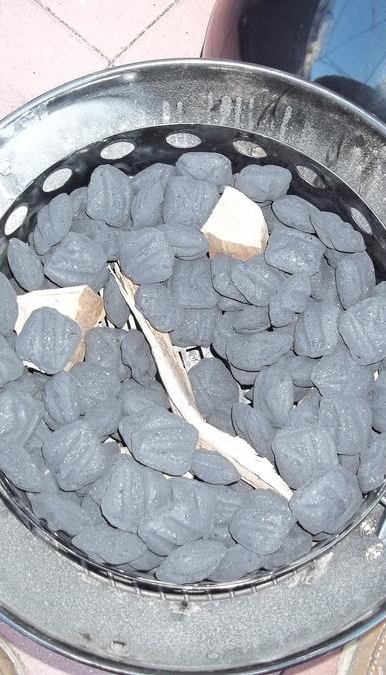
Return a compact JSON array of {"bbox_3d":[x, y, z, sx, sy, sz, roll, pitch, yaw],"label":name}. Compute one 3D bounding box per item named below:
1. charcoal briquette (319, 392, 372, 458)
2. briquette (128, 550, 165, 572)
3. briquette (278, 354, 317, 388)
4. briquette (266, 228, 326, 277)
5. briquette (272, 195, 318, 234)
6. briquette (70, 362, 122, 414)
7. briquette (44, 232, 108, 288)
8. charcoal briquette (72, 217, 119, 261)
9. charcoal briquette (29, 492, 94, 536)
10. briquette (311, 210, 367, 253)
[{"bbox_3d":[0.126,0.071,0.680,0.050,0.030,0.050,-6,87,4],"label":"charcoal briquette"},{"bbox_3d":[-0.039,0.175,0.690,0.053,0.053,0.029,-4,122,6],"label":"briquette"},{"bbox_3d":[0.094,0.021,0.735,0.052,0.028,0.053,-6,98,1],"label":"briquette"},{"bbox_3d":[0.088,-0.075,0.719,0.050,0.029,0.050,9,89,2],"label":"briquette"},{"bbox_3d":[0.092,-0.110,0.741,0.049,0.049,0.026,30,115,2],"label":"briquette"},{"bbox_3d":[-0.086,0.043,0.730,0.052,0.028,0.053,-6,87,0],"label":"briquette"},{"bbox_3d":[-0.100,-0.066,0.707,0.050,0.029,0.050,6,72,0],"label":"briquette"},{"bbox_3d":[-0.084,-0.087,0.736,0.050,0.030,0.050,31,76,5],"label":"charcoal briquette"},{"bbox_3d":[-0.112,0.150,0.715,0.053,0.028,0.052,31,58,-2],"label":"charcoal briquette"},{"bbox_3d":[0.129,-0.093,0.732,0.054,0.052,0.027,34,122,1],"label":"briquette"}]

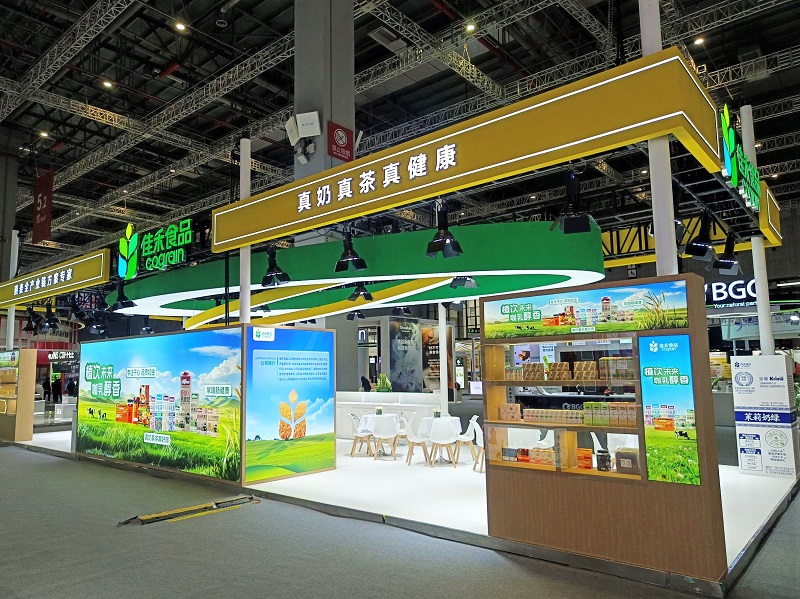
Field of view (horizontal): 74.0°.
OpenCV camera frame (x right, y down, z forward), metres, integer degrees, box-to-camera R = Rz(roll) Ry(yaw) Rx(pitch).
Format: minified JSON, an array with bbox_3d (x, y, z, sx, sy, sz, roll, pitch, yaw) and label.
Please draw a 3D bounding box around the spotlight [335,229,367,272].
[{"bbox_3d":[-0.677,-0.670,7.267,0.360,0.600,0.340,-7,-9,38],"label":"spotlight"}]

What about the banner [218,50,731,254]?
[{"bbox_3d":[0.093,-1.402,7.249,7.100,0.710,1.470,-7,-9,38],"label":"banner"}]

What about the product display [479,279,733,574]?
[{"bbox_3d":[1.755,1.085,4.939,1.990,2.390,0.400,-7,-9,38],"label":"product display"}]

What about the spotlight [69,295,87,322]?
[{"bbox_3d":[-7.754,0.216,12.772,0.391,0.587,0.391,-6,-9,36],"label":"spotlight"}]

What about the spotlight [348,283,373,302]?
[{"bbox_3d":[-0.677,-0.223,9.100,0.380,0.540,0.380,-1,-7,-4],"label":"spotlight"}]

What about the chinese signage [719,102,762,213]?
[{"bbox_3d":[4.085,-1.606,6.316,0.130,0.900,2.100,-8,-10,41],"label":"chinese signage"}]

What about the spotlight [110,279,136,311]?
[{"bbox_3d":[-5.811,-0.105,11.124,0.391,0.587,0.391,-6,-9,36],"label":"spotlight"}]

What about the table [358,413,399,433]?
[{"bbox_3d":[-0.368,2.662,10.406,0.750,0.750,0.750,-7,-9,38],"label":"table"}]

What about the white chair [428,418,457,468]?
[{"bbox_3d":[0.739,2.487,9.302,0.470,0.820,0.490,-1,-7,-1],"label":"white chair"}]

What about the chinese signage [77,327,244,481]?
[{"bbox_3d":[-4.285,1.812,9.390,4.758,2.360,0.180,-6,-9,33],"label":"chinese signage"}]

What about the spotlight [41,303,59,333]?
[{"bbox_3d":[-8.182,0.420,12.400,0.360,0.650,0.340,-7,-9,38],"label":"spotlight"}]

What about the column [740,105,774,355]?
[{"bbox_3d":[5.518,-0.254,8.109,0.200,5.650,0.200,-7,-9,38],"label":"column"}]

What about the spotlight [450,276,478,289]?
[{"bbox_3d":[1.047,-0.494,8.755,0.391,0.587,0.391,-6,-9,36],"label":"spotlight"}]

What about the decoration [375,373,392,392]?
[{"bbox_3d":[-0.388,1.953,12.500,0.420,0.460,0.400,-1,-7,-2],"label":"decoration"}]

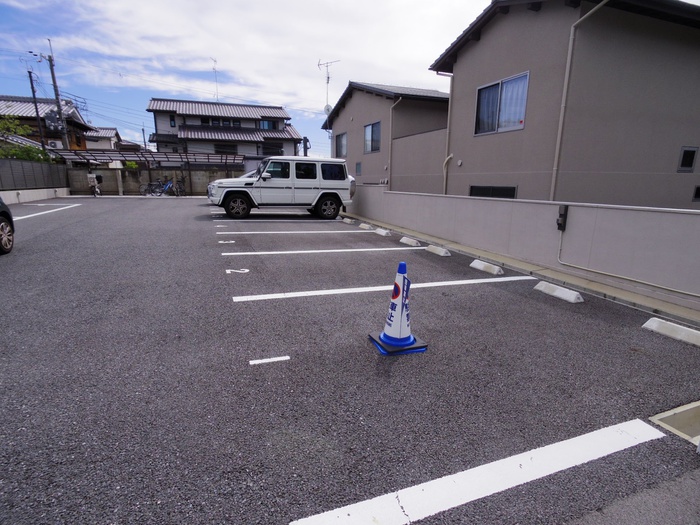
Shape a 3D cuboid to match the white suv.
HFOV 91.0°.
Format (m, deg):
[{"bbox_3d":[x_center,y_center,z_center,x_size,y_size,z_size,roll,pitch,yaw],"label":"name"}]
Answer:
[{"bbox_3d":[-2.223,-2.525,11.524,4.660,1.950,1.860,-3,14,-20],"label":"white suv"}]

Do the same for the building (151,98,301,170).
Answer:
[{"bbox_3d":[-12.450,-12.222,35.351,13.580,7.471,9.000,-4,14,-20],"label":"building"}]

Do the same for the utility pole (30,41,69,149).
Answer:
[{"bbox_3d":[-20.603,-9.877,24.108,1.400,10.282,0.700,-4,14,-20],"label":"utility pole"}]

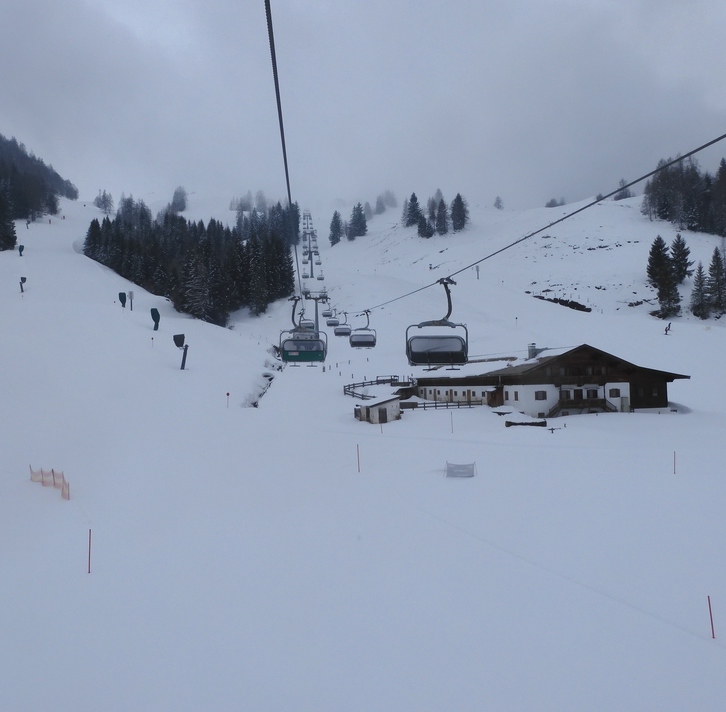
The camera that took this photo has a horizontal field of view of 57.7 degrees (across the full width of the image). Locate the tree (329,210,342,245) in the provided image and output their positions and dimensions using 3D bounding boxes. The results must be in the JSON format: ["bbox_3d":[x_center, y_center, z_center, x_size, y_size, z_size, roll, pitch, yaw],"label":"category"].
[{"bbox_3d":[-15.243,-71.226,365.000,7.370,18.850,7.370,-2,-2,-2],"label":"tree"}]

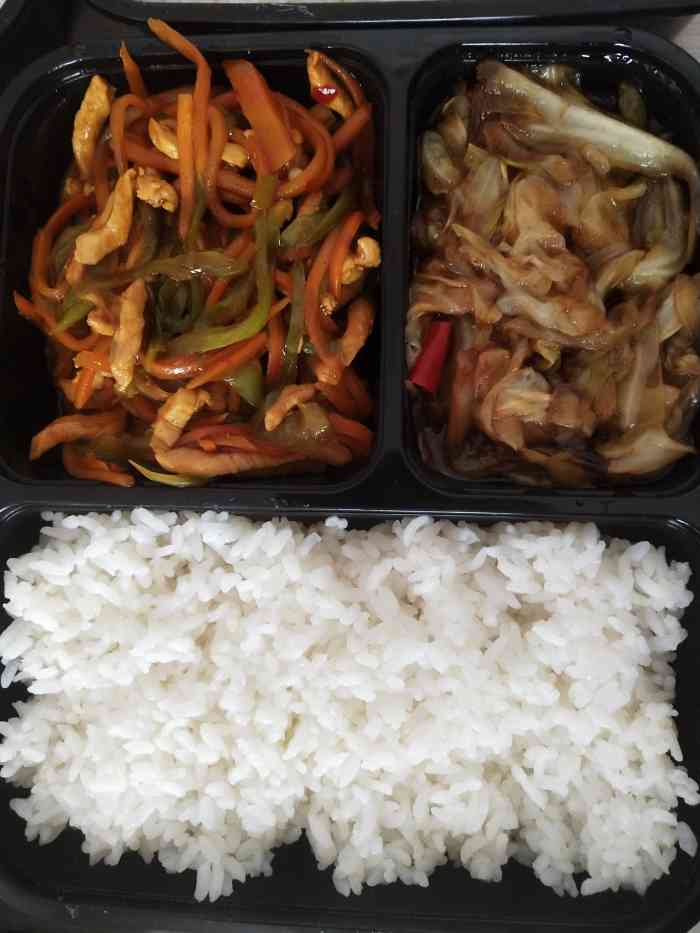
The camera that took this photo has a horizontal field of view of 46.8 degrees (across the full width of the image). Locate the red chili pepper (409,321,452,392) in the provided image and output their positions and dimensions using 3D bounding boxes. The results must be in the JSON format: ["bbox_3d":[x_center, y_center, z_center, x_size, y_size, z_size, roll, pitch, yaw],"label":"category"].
[{"bbox_3d":[0.024,-0.032,0.237,0.007,0.007,0.021,17,78,3],"label":"red chili pepper"}]

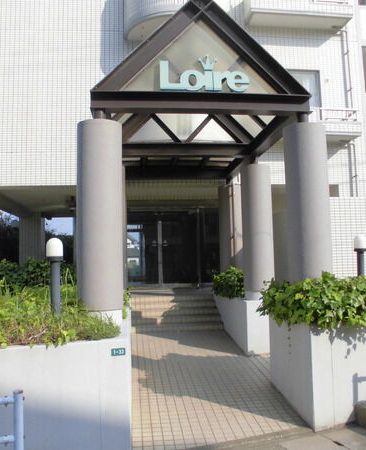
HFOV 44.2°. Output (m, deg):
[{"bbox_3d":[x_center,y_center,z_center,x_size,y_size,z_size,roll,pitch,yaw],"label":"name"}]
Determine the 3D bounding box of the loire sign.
[{"bbox_3d":[0.258,-1.777,5.339,1.076,0.444,0.060,-1,-6,-7],"label":"loire sign"}]

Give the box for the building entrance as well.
[{"bbox_3d":[-0.235,0.627,12.715,2.700,2.300,0.350,0,-6,-9],"label":"building entrance"}]

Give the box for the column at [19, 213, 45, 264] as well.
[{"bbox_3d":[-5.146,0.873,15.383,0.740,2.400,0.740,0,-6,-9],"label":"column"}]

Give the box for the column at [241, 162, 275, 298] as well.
[{"bbox_3d":[1.233,0.083,7.449,0.495,2.087,0.495,-1,-6,-7],"label":"column"}]

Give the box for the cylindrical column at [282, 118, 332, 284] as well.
[{"bbox_3d":[1.495,-0.131,5.385,0.495,2.067,0.495,-1,-5,0],"label":"cylindrical column"}]

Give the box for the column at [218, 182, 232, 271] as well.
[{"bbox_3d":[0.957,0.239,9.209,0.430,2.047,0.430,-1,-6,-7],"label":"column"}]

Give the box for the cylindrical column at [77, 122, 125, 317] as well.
[{"bbox_3d":[-0.933,-0.095,5.091,0.495,2.087,0.495,-1,-6,-7],"label":"cylindrical column"}]

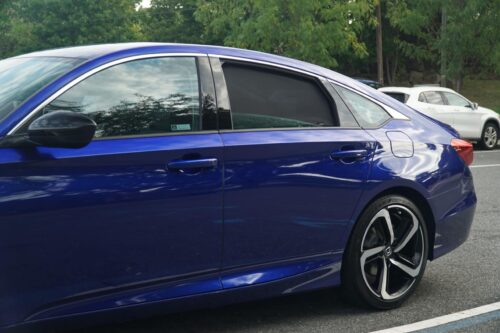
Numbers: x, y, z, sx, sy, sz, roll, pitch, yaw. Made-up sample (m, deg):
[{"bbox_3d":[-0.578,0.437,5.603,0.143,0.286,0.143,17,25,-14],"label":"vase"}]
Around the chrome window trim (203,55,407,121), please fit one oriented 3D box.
[{"bbox_3d":[0.348,-0.393,3.648,1.298,0.318,0.111,-3,6,-38],"label":"chrome window trim"}]

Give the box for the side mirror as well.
[{"bbox_3d":[-0.685,-0.137,2.606,0.177,0.138,0.222,-3,6,-38],"label":"side mirror"}]

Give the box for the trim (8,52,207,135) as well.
[{"bbox_3d":[-0.535,-0.316,2.924,1.000,0.364,0.151,-3,6,-38],"label":"trim"}]

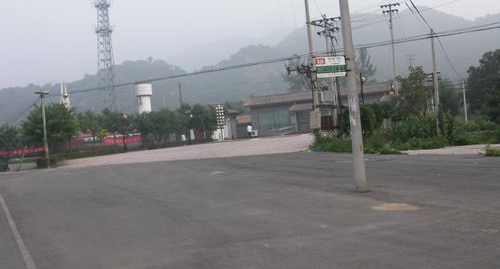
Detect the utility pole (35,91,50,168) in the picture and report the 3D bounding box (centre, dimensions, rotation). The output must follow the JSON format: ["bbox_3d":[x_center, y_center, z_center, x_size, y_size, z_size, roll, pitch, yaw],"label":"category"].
[{"bbox_3d":[-13.567,-0.294,34.000,0.900,5.000,0.300,-4,1,0],"label":"utility pole"}]

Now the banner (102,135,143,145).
[{"bbox_3d":[-14.712,0.692,60.000,4.700,0.650,0.080,-4,1,-9],"label":"banner"}]

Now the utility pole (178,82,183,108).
[{"bbox_3d":[-9.880,-3.389,75.000,0.300,8.500,0.300,-5,1,0],"label":"utility pole"}]

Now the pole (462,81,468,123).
[{"bbox_3d":[28.246,-4.119,68.000,0.400,6.100,0.300,-5,1,0],"label":"pole"}]

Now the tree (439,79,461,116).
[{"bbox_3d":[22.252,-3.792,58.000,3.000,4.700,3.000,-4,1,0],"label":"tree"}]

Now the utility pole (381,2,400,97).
[{"bbox_3d":[12.142,-5.500,44.000,1.600,10.500,0.300,-4,1,0],"label":"utility pole"}]

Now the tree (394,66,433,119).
[{"bbox_3d":[11.319,-2.631,36.000,2.600,4.300,2.600,-5,1,0],"label":"tree"}]

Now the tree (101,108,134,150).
[{"bbox_3d":[-13.505,-0.459,53.000,3.400,4.100,3.200,-5,1,0],"label":"tree"}]

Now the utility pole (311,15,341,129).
[{"bbox_3d":[5.620,-4.223,36.300,2.100,8.400,0.800,-4,1,20],"label":"utility pole"}]

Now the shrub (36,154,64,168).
[{"bbox_3d":[-13.236,1.725,34.500,1.750,0.950,1.300,-4,1,0],"label":"shrub"}]

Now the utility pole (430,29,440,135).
[{"bbox_3d":[11.375,-3.241,31.800,0.320,6.600,0.300,-5,1,0],"label":"utility pole"}]

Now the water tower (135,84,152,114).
[{"bbox_3d":[-29.418,-6.274,145.000,4.700,15.800,4.700,-5,1,0],"label":"water tower"}]

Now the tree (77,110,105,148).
[{"bbox_3d":[-14.936,-0.236,49.000,2.700,3.800,2.700,-4,1,0],"label":"tree"}]

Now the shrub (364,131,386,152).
[{"bbox_3d":[5.792,0.346,24.000,1.000,0.900,0.950,-4,1,0],"label":"shrub"}]

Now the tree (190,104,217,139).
[{"bbox_3d":[-5.219,-1.305,59.000,3.000,4.300,3.000,-4,1,0],"label":"tree"}]

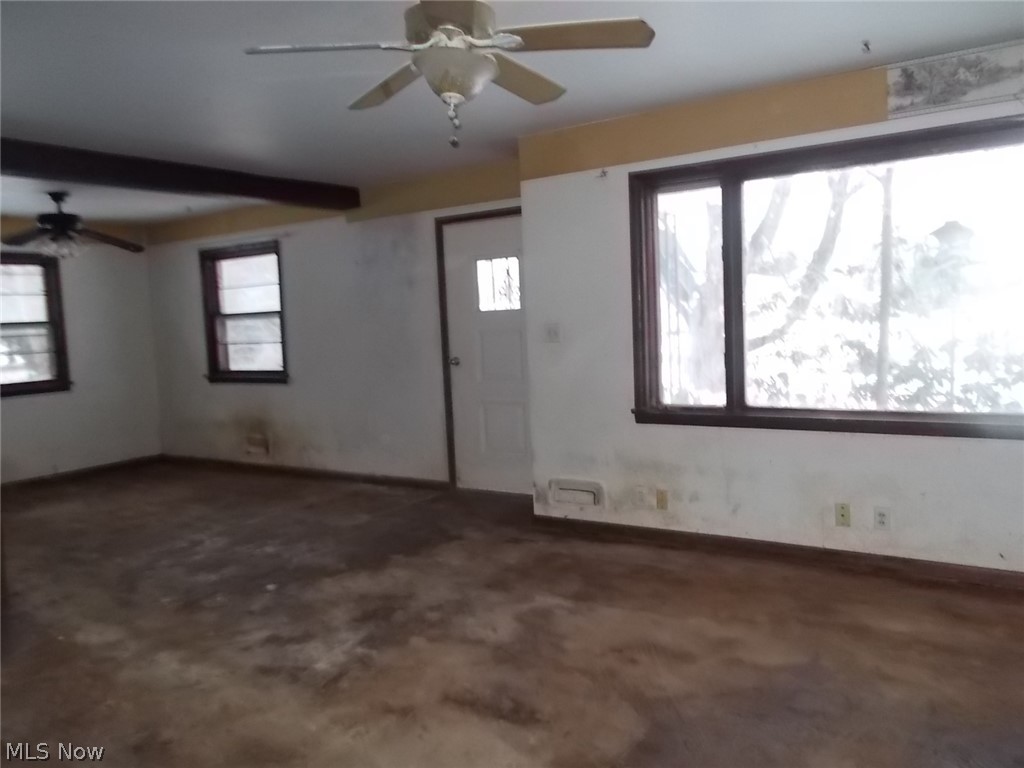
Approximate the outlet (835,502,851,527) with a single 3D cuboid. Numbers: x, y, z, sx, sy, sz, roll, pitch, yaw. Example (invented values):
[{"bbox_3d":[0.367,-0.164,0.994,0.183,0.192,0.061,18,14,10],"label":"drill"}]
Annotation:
[{"bbox_3d":[1.661,0.659,3.858,0.072,0.118,0.012,1,7,33],"label":"outlet"}]

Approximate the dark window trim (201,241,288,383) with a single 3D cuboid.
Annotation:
[{"bbox_3d":[-2.464,-0.633,7.058,1.050,1.251,0.090,1,7,33],"label":"dark window trim"}]

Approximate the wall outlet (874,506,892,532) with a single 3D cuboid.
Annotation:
[{"bbox_3d":[1.814,0.657,3.760,0.074,0.116,0.012,1,7,33],"label":"wall outlet"}]

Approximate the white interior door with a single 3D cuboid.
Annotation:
[{"bbox_3d":[-0.075,-0.192,5.588,0.905,1.999,0.050,1,7,33],"label":"white interior door"}]

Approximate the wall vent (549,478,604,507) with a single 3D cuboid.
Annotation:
[{"bbox_3d":[0.382,0.663,4.665,0.373,0.144,0.040,1,7,33],"label":"wall vent"}]

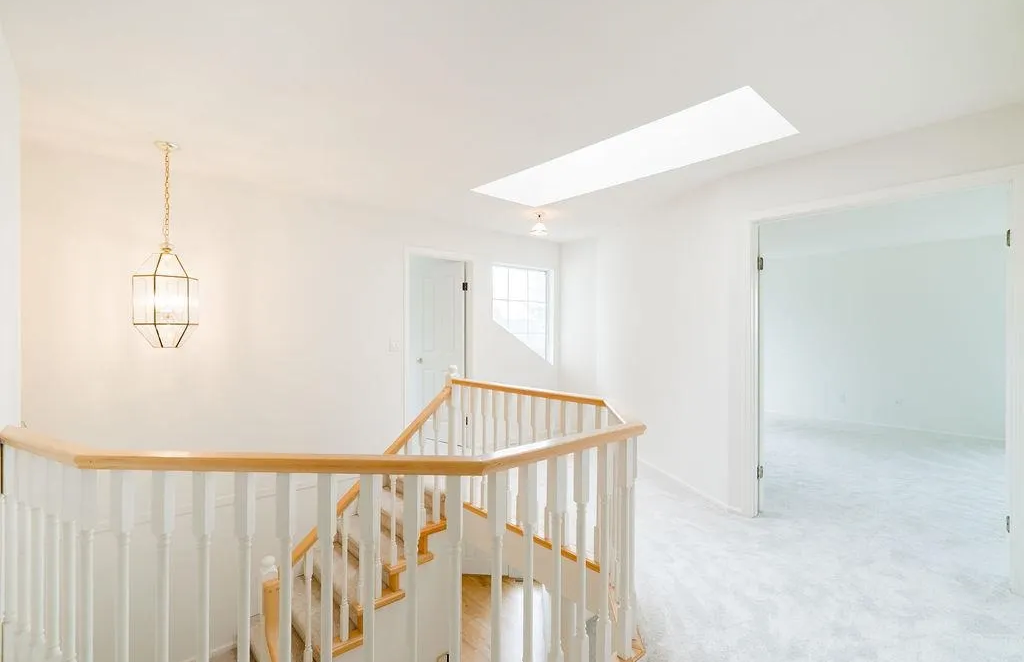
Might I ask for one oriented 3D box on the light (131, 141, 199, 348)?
[{"bbox_3d":[-2.100,-0.515,2.775,0.320,1.230,0.310,0,0,-37],"label":"light"}]

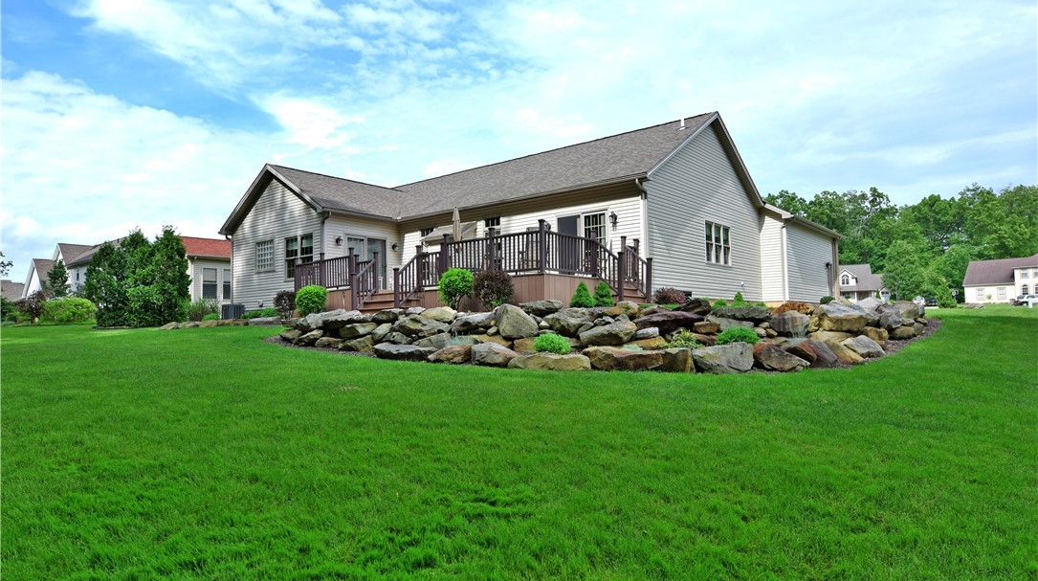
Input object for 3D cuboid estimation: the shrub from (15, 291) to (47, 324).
[{"bbox_3d":[-26.596,0.965,33.000,1.400,1.800,1.400,2,-4,-39],"label":"shrub"}]

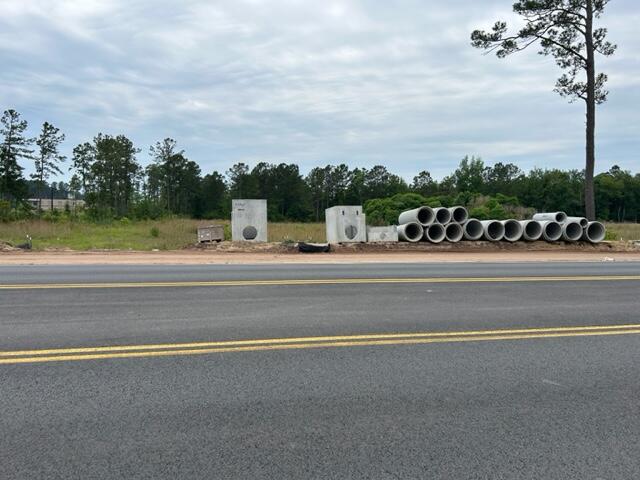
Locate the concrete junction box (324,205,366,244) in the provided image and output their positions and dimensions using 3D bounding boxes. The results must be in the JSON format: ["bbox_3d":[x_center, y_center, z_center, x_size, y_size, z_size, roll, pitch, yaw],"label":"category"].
[{"bbox_3d":[1.345,-0.794,25.085,1.550,1.820,1.550,-2,0,-19],"label":"concrete junction box"}]

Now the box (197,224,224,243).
[{"bbox_3d":[-5.677,-0.281,25.119,1.300,0.780,1.100,-4,3,-12],"label":"box"}]

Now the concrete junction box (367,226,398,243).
[{"bbox_3d":[3.261,-0.320,25.256,1.520,0.760,1.350,0,3,1],"label":"concrete junction box"}]

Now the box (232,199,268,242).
[{"bbox_3d":[-3.675,-1.012,25.387,1.790,2.200,1.700,0,3,-8],"label":"box"}]

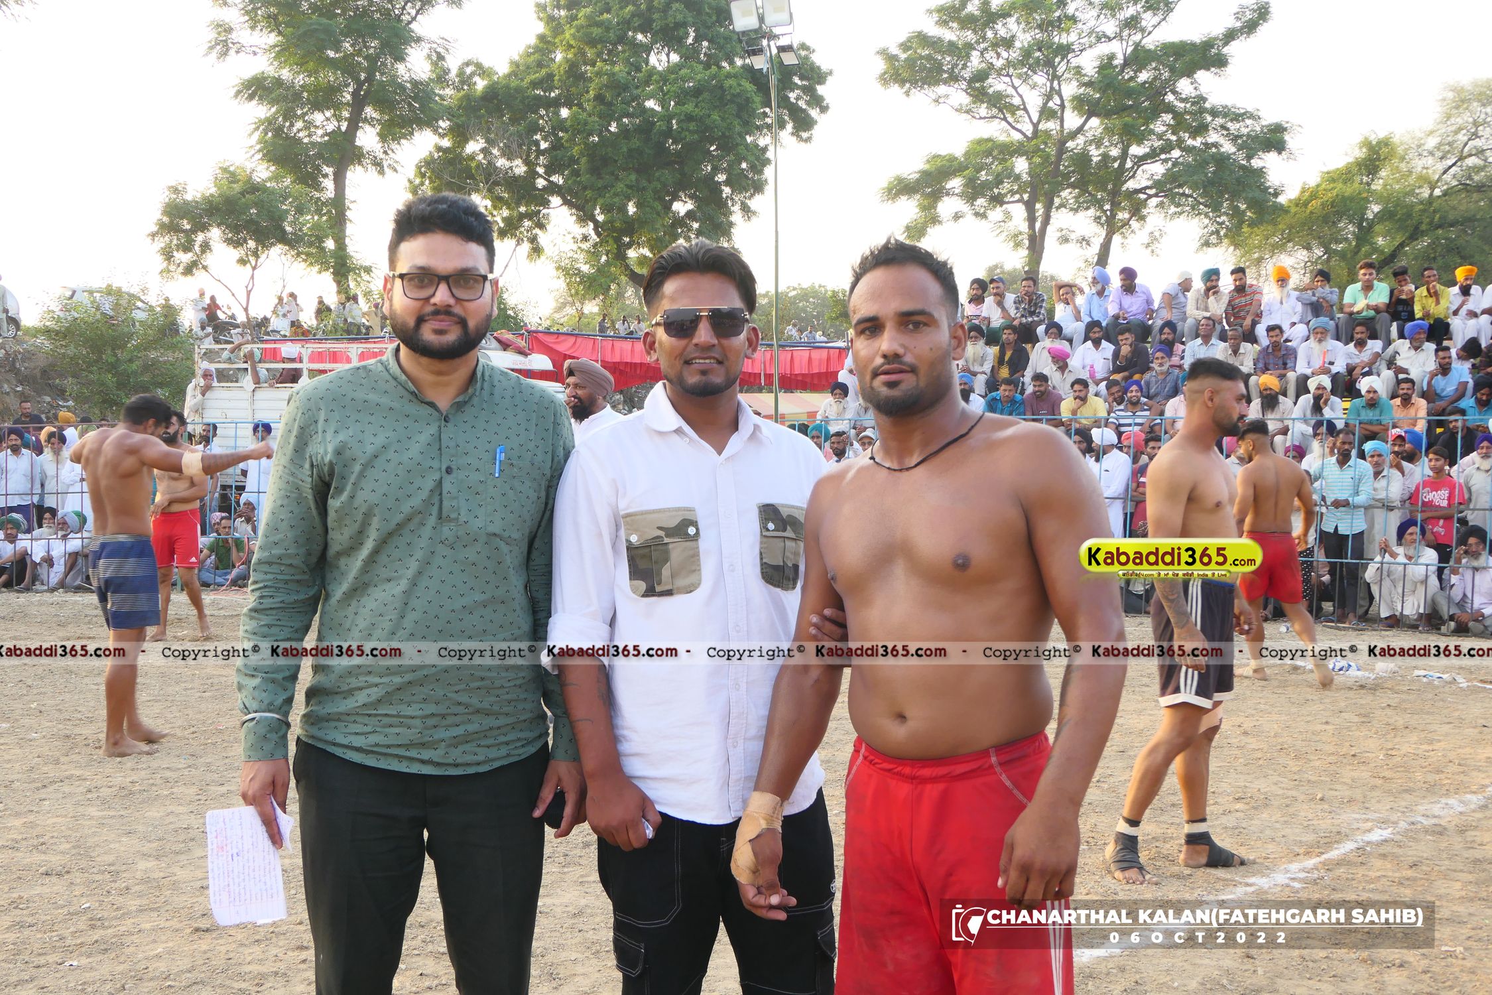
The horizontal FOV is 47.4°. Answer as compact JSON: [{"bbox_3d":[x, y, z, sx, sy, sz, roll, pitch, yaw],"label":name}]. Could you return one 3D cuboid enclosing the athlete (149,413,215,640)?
[{"bbox_3d":[-4.411,0.214,13.300,0.530,1.780,0.480,0,1,-6],"label":"athlete"}]

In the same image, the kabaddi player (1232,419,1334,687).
[{"bbox_3d":[3.460,0.352,10.950,0.620,1.690,0.520,0,1,-9],"label":"kabaddi player"}]

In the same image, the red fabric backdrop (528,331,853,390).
[{"bbox_3d":[-0.954,-2.150,27.000,5.800,0.950,0.250,-1,2,-29],"label":"red fabric backdrop"}]

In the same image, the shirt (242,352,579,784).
[{"bbox_3d":[-0.525,0.093,2.630,0.520,0.650,0.290,0,1,-13],"label":"shirt"}]

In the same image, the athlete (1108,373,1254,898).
[{"bbox_3d":[1.475,0.405,5.820,0.500,1.760,0.520,1,1,30],"label":"athlete"}]

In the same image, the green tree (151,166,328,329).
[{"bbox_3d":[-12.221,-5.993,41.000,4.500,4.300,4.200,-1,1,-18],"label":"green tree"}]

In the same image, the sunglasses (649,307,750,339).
[{"bbox_3d":[-0.070,-0.275,2.670,0.150,0.050,0.145,0,2,-5],"label":"sunglasses"}]

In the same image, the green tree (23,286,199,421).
[{"bbox_3d":[-11.953,-2.679,32.000,3.200,2.600,2.800,-1,1,-20],"label":"green tree"}]

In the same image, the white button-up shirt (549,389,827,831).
[{"bbox_3d":[-0.075,0.163,2.670,0.460,0.680,0.290,0,1,-12],"label":"white button-up shirt"}]

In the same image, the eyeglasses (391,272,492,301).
[{"bbox_3d":[-0.460,-0.320,2.580,0.148,0.046,0.145,0,6,-11],"label":"eyeglasses"}]

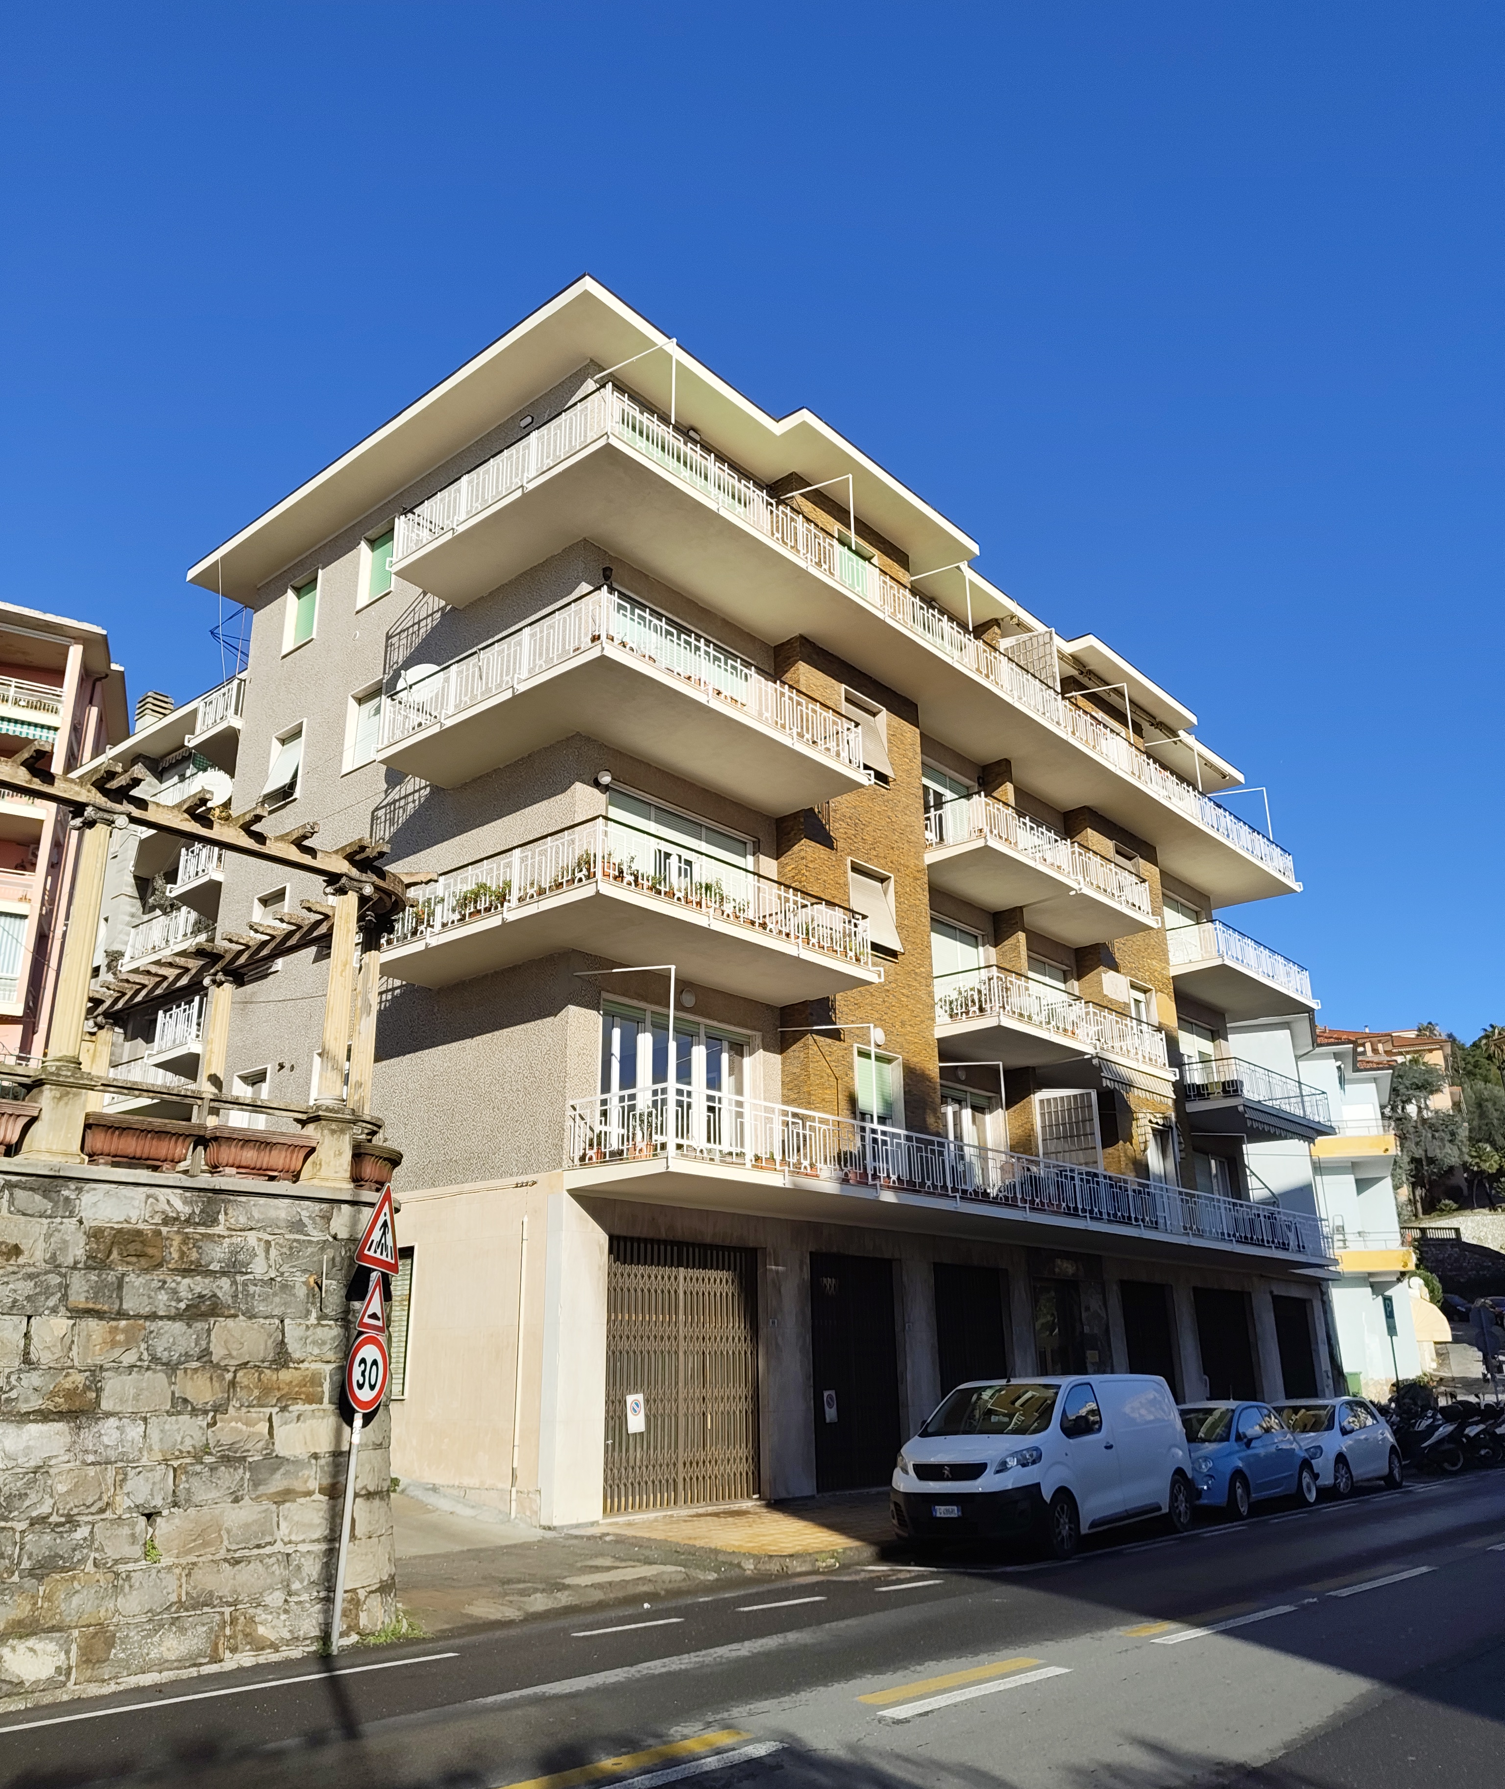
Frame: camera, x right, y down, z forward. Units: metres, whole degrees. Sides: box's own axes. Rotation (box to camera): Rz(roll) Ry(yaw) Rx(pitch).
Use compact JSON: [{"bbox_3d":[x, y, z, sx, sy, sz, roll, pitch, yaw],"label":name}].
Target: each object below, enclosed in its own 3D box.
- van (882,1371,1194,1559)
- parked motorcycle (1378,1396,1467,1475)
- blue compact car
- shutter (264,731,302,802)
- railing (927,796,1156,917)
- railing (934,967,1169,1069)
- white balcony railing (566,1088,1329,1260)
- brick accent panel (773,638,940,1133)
[{"bbox_3d":[3.670,6.930,17.070,1.980,1.910,4.750,-17,-24,36],"label":"van"},{"bbox_3d":[13.147,10.813,27.485,0.750,1.200,1.950,13,-24,-35],"label":"parked motorcycle"},{"bbox_3d":[6.820,8.210,20.250,1.640,1.490,3.570,-17,-25,38],"label":"blue compact car"},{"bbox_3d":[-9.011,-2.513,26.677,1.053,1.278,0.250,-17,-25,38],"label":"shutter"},{"bbox_3d":[6.094,-0.475,28.686,1.350,1.017,6.939,-17,-25,38],"label":"railing"},{"bbox_3d":[6.138,2.735,27.562,1.350,1.017,6.939,-17,-25,38],"label":"railing"},{"bbox_3d":[5.935,5.957,26.679,1.953,1.017,23.508,-17,-25,38],"label":"white balcony railing"},{"bbox_3d":[1.896,0.453,24.828,0.612,9.747,3.726,-17,-25,38],"label":"brick accent panel"}]

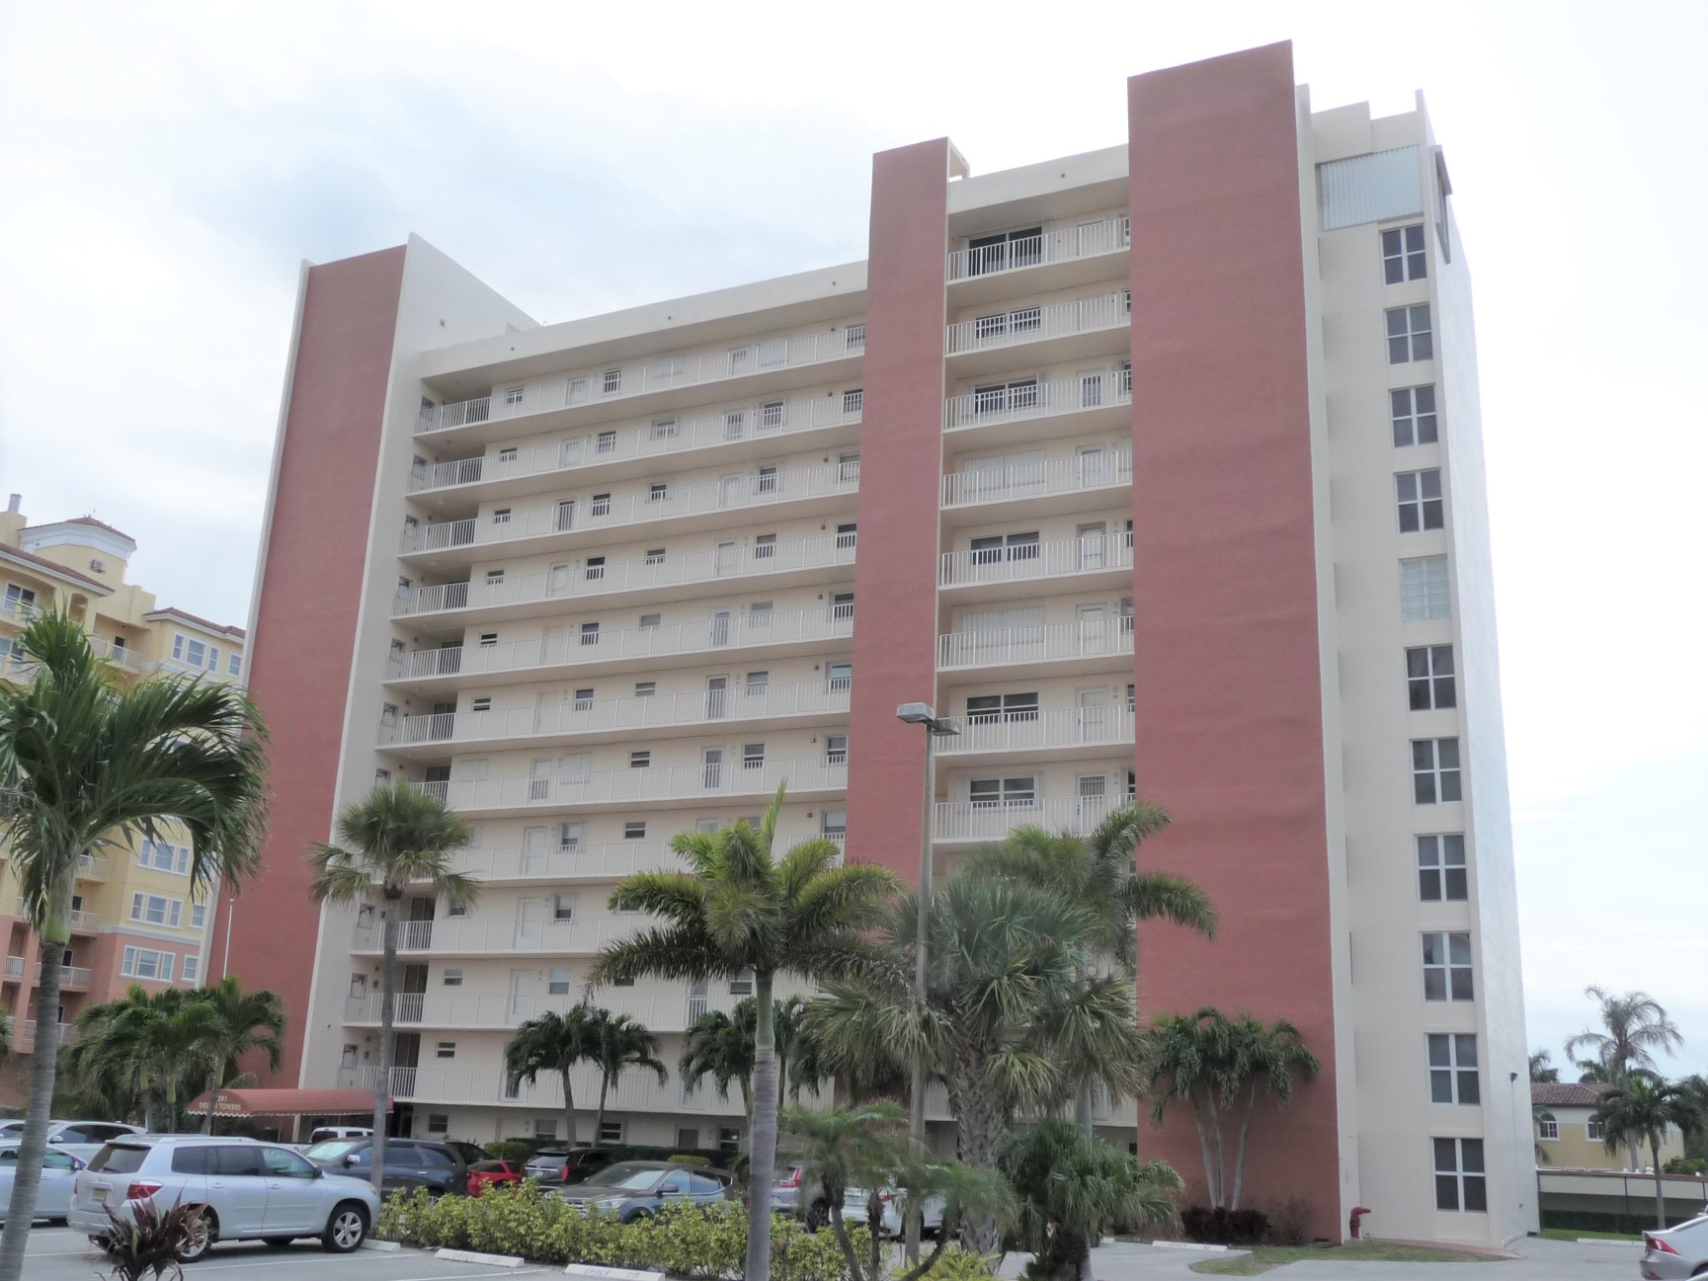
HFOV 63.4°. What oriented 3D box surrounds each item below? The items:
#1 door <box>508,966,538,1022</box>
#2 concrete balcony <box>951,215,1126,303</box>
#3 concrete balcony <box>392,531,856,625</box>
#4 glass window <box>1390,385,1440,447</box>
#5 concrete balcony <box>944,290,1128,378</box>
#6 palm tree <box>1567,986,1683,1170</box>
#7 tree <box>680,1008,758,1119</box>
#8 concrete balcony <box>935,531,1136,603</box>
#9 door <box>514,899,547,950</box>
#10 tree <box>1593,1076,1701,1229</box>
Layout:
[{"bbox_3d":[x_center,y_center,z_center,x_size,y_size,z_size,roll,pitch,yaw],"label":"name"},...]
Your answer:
[{"bbox_3d":[-12.693,13.876,53.320,1.133,2.163,0.124,-4,-17,22],"label":"door"},{"bbox_3d":[6.420,-12.629,46.092,6.450,1.300,1.600,-6,-18,25],"label":"concrete balcony"},{"bbox_3d":[-8.750,-2.015,51.884,19.992,1.120,1.650,-5,-18,22],"label":"concrete balcony"},{"bbox_3d":[16.884,-6.746,41.574,1.280,1.780,0.120,-4,-15,23],"label":"glass window"},{"bbox_3d":[6.148,-9.674,44.178,6.032,1.110,1.700,-5,-18,22],"label":"concrete balcony"},{"bbox_3d":[44.006,26.042,78.629,6.380,12.234,6.380,-6,-18,25],"label":"palm tree"},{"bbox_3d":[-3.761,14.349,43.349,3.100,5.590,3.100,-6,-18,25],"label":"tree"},{"bbox_3d":[6.002,-2.289,43.580,6.450,1.300,1.600,-6,-18,25],"label":"concrete balcony"},{"bbox_3d":[-12.045,10.546,50.876,0.970,2.080,0.100,-5,-18,24],"label":"door"},{"bbox_3d":[27.343,17.620,47.625,3.569,5.050,3.495,-6,-18,28],"label":"tree"}]

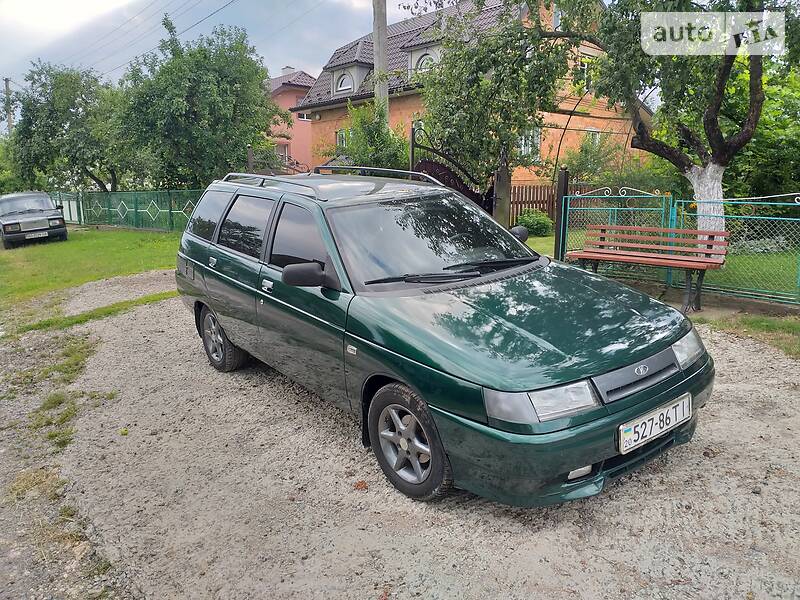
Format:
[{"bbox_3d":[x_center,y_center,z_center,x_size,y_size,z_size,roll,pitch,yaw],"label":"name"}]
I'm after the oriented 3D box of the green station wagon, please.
[{"bbox_3d":[-0.177,-0.118,4.187,1.760,1.510,4.290,-12,16,-35],"label":"green station wagon"}]

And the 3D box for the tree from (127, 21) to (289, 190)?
[{"bbox_3d":[-5.954,-5.343,18.300,4.900,5.884,4.800,-6,13,-19],"label":"tree"}]

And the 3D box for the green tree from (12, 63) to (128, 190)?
[{"bbox_3d":[-12.100,-5.750,22.000,4.200,5.480,4.100,-9,14,-28],"label":"green tree"}]

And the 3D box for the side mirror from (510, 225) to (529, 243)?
[{"bbox_3d":[0.800,-0.454,4.185,0.210,0.130,0.110,-12,16,-35],"label":"side mirror"}]

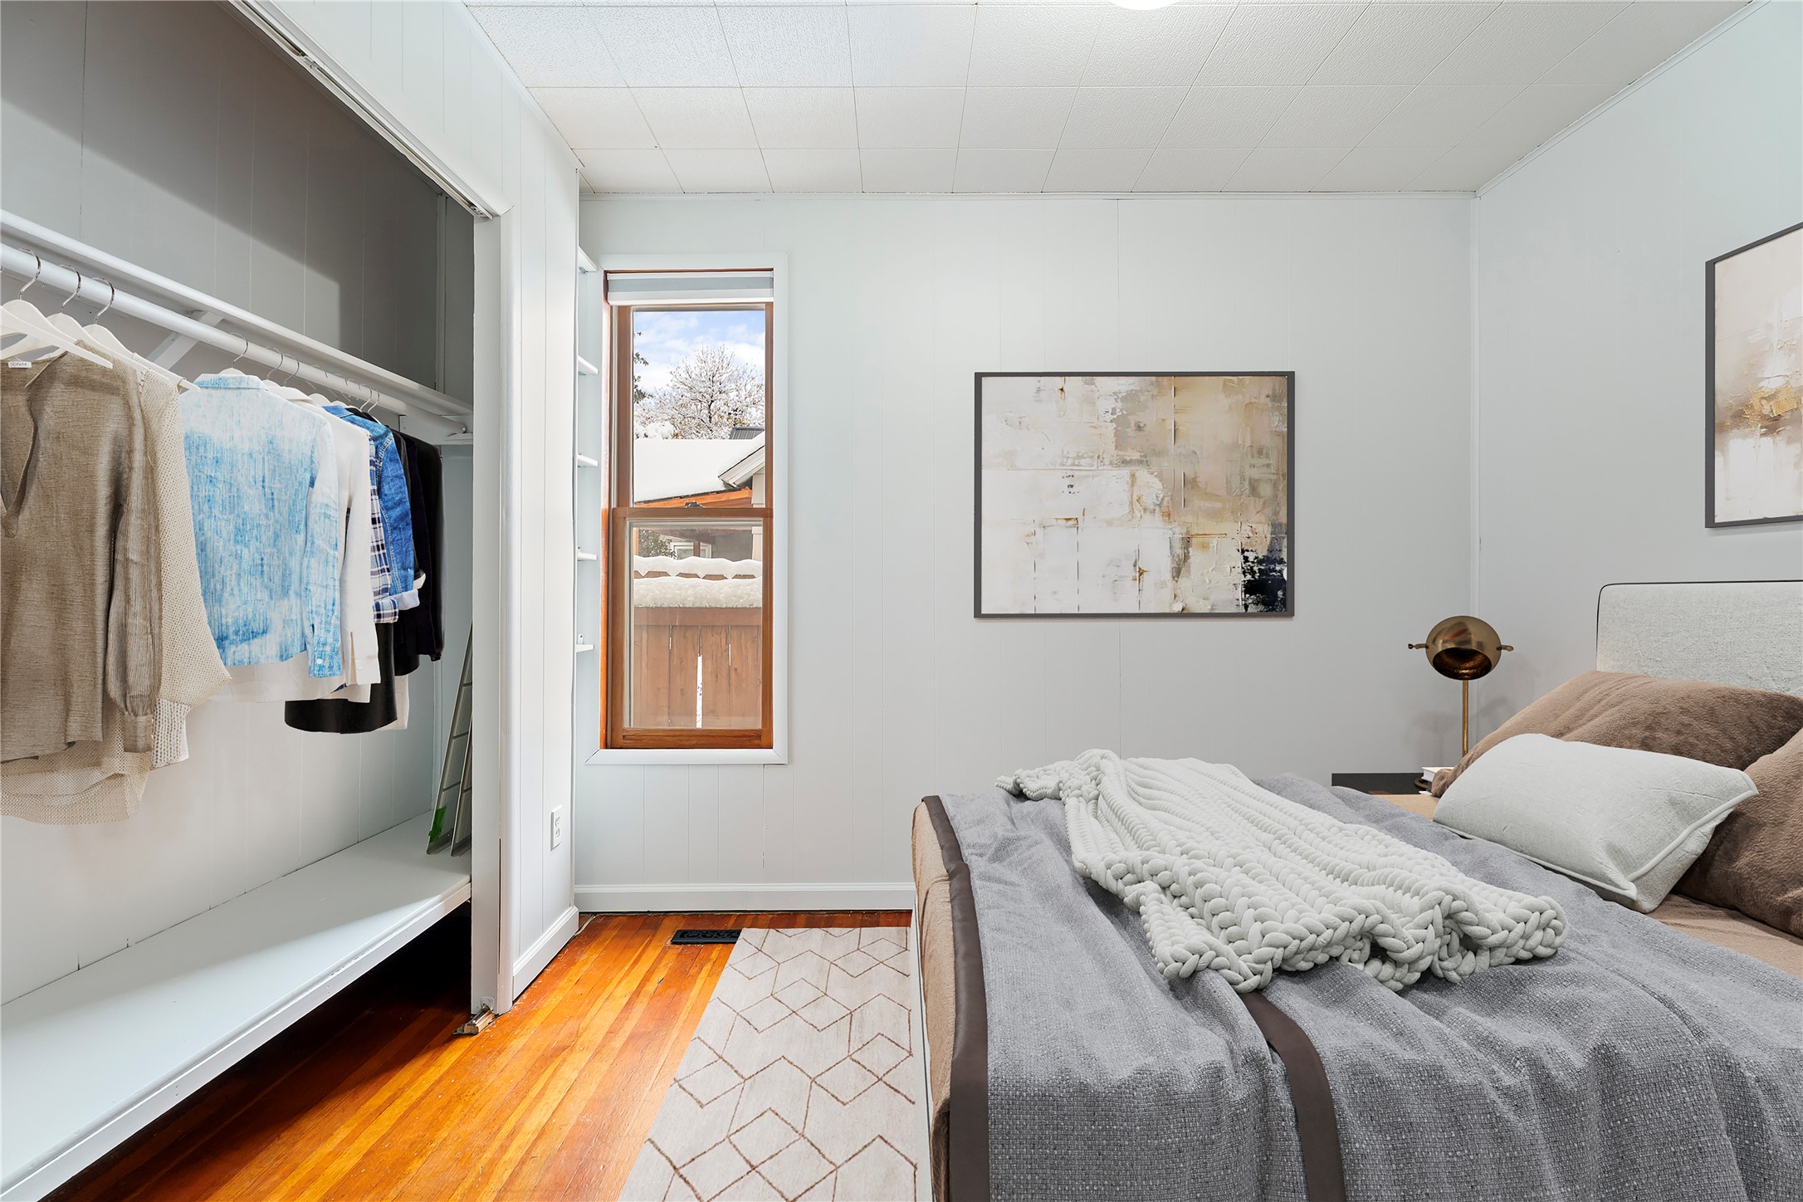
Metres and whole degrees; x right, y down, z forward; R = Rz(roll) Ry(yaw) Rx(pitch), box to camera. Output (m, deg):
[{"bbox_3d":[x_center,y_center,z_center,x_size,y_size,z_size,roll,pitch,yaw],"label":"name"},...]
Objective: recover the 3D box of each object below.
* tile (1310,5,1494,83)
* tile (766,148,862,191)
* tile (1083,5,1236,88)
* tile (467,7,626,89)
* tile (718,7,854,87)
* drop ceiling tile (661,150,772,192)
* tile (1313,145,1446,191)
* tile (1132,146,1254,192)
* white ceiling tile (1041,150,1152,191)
[{"bbox_3d":[1.244,-1.400,2.016,0.305,0.018,0.297,0,0,0],"label":"tile"},{"bbox_3d":[-0.280,-1.401,2.604,0.305,0.018,0.270,0,1,0],"label":"tile"},{"bbox_3d":[0.633,-1.391,2.010,0.305,0.018,0.305,0,1,0],"label":"tile"},{"bbox_3d":[-0.877,-1.393,2.012,0.281,0.018,0.297,0,0,0],"label":"tile"},{"bbox_3d":[-0.280,-1.395,2.013,0.305,0.018,0.297,0,0,0],"label":"tile"},{"bbox_3d":[-0.587,-1.397,2.599,0.305,0.016,0.267,0,0,0],"label":"drop ceiling tile"},{"bbox_3d":[1.548,-1.403,2.601,0.305,0.018,0.279,0,0,0],"label":"tile"},{"bbox_3d":[0.939,-1.400,2.602,0.305,0.018,0.270,0,1,0],"label":"tile"},{"bbox_3d":[0.632,-1.401,2.600,0.305,0.016,0.267,0,0,0],"label":"white ceiling tile"}]

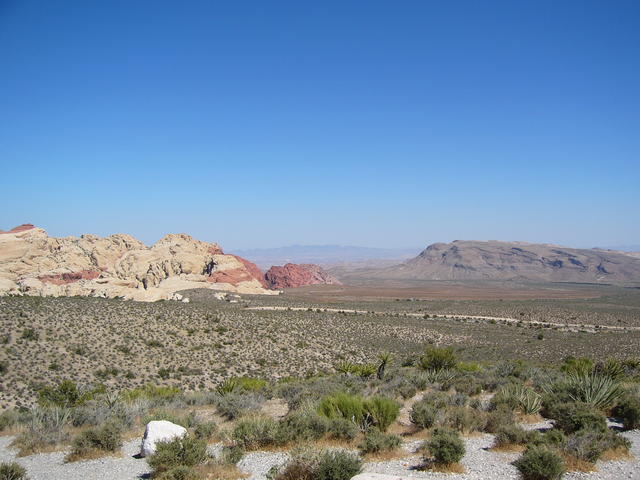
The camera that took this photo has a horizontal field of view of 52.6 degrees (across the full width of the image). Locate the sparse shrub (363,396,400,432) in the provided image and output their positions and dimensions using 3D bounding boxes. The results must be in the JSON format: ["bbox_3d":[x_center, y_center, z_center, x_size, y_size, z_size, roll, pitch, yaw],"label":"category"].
[{"bbox_3d":[0.923,2.620,9.716,0.559,0.508,0.503,0,-1,5],"label":"sparse shrub"}]

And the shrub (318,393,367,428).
[{"bbox_3d":[0.343,2.621,9.859,0.717,0.559,0.645,0,-1,2],"label":"shrub"}]

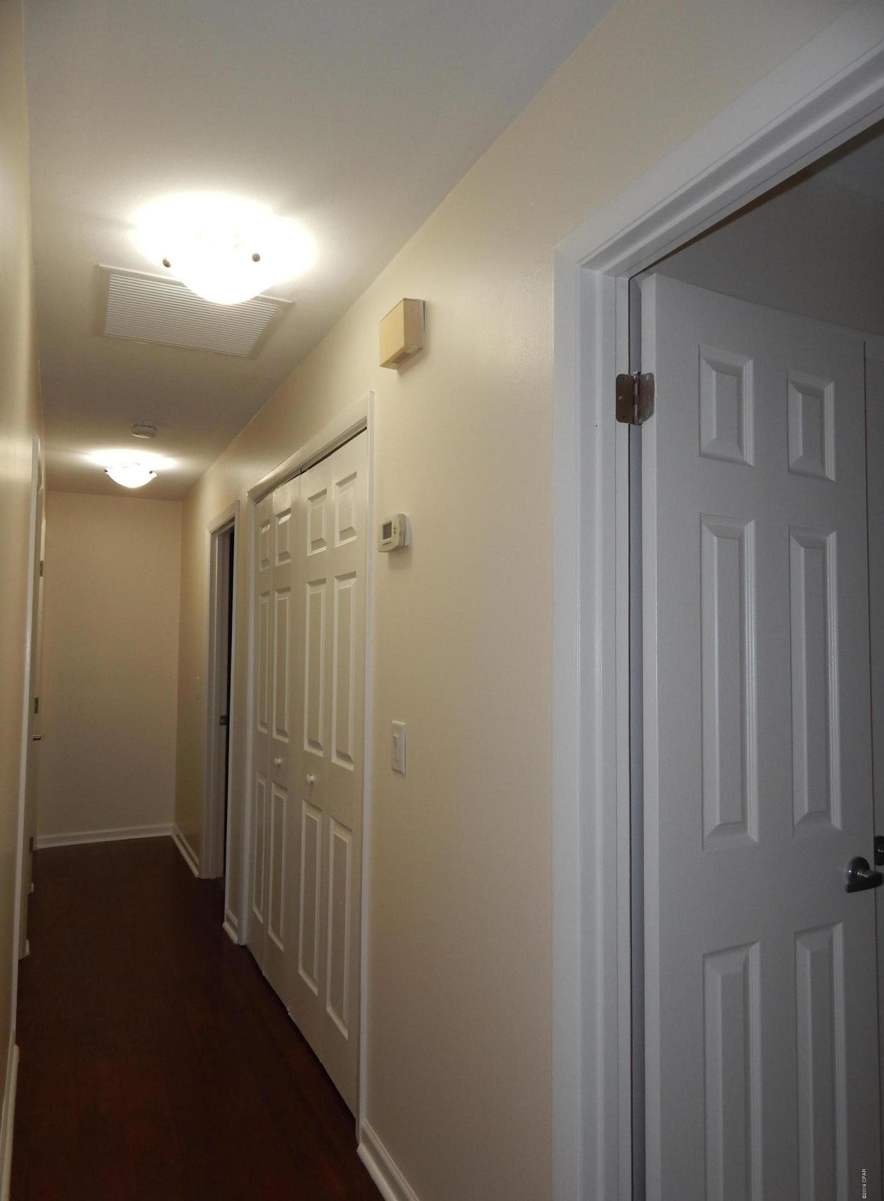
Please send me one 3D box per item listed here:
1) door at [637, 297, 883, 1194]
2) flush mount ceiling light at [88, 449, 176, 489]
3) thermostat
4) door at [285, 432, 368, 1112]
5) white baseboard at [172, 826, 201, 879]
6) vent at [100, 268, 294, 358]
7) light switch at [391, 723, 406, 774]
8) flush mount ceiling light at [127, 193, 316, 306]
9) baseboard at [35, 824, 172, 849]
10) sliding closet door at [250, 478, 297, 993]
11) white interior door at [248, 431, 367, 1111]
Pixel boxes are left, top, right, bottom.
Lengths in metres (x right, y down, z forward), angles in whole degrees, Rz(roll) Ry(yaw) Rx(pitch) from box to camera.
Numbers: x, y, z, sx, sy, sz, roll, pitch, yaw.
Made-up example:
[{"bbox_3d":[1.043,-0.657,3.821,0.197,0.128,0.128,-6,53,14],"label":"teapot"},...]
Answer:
[{"bbox_3d":[0.599,0.461,1.469,0.565,2.030,0.036,2,-3,-28],"label":"door"},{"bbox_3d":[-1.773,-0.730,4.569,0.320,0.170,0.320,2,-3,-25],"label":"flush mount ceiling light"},{"bbox_3d":[-0.119,-0.174,2.055,0.036,0.090,0.135,2,-3,-25],"label":"thermostat"},{"bbox_3d":[-0.364,0.499,2.626,0.036,2.010,0.770,2,-3,-25],"label":"door"},{"bbox_3d":[-1.687,1.629,5.250,0.015,0.082,1.130,2,-3,-25],"label":"white baseboard"},{"bbox_3d":[-0.822,-0.907,2.586,0.550,0.018,0.560,2,-3,-25],"label":"vent"},{"bbox_3d":[-0.111,0.373,2.026,0.011,0.122,0.080,2,-3,-25],"label":"light switch"},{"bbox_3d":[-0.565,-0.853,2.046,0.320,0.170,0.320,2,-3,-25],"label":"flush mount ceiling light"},{"bbox_3d":[-2.338,1.640,5.570,0.890,0.082,0.015,2,-3,-25],"label":"baseboard"},{"bbox_3d":[-0.690,0.532,3.306,0.038,2.010,0.730,2,-3,-25],"label":"sliding closet door"},{"bbox_3d":[-0.519,0.515,2.950,0.040,2.010,1.510,2,-3,-25],"label":"white interior door"}]

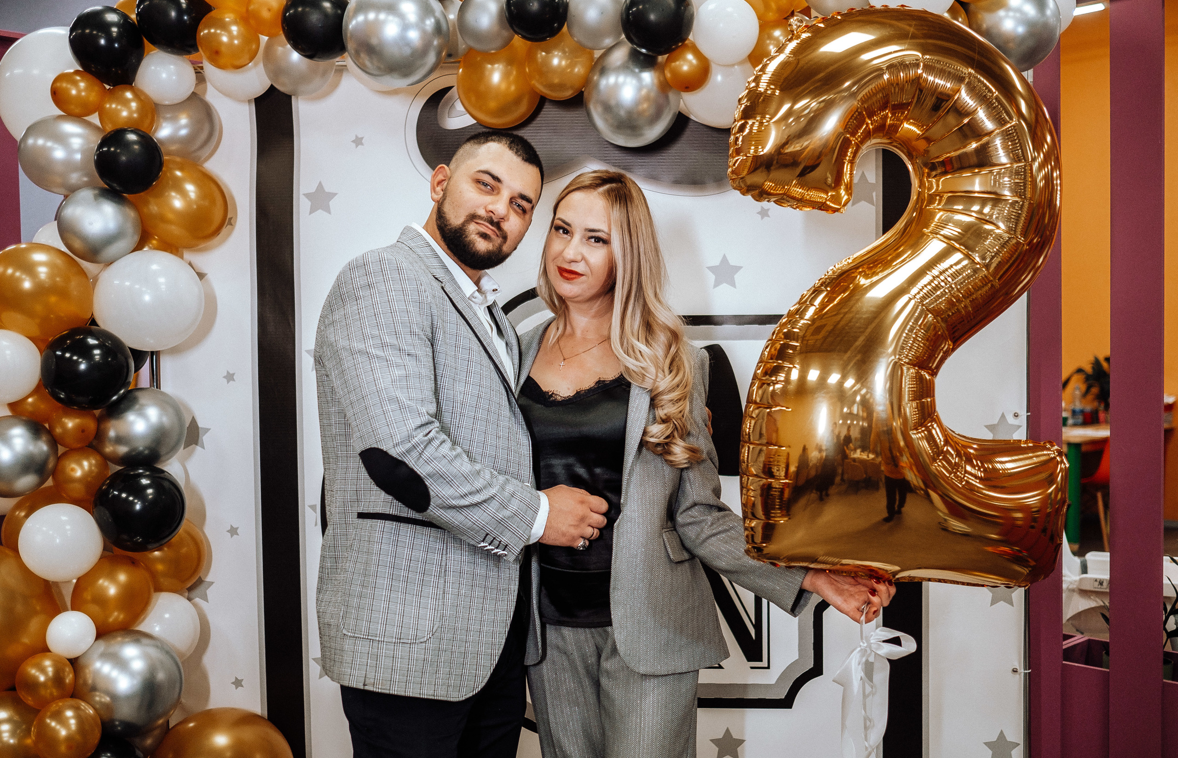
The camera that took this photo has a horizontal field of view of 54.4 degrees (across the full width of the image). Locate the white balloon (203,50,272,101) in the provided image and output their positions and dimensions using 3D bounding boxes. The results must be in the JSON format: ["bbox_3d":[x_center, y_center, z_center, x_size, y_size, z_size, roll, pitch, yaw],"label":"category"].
[{"bbox_3d":[-0.736,-0.667,2.420,0.157,0.157,0.157,0,2,0],"label":"white balloon"}]

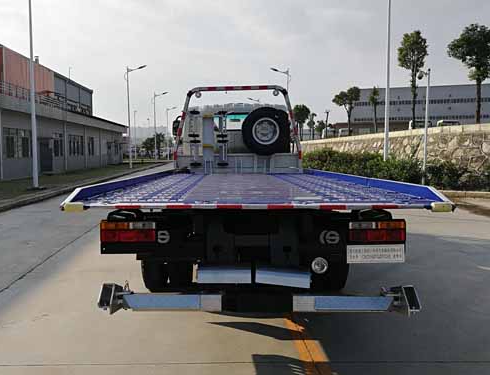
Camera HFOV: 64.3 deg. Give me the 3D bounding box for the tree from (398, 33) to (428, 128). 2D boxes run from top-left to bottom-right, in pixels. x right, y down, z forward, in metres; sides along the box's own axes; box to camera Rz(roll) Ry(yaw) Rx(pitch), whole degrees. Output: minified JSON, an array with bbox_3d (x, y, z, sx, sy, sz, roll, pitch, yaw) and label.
[{"bbox_3d":[10.522,-6.659,24.500,1.900,6.400,1.900,0,5,0],"label":"tree"}]

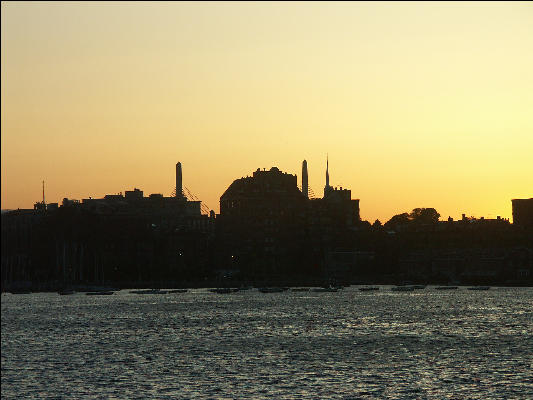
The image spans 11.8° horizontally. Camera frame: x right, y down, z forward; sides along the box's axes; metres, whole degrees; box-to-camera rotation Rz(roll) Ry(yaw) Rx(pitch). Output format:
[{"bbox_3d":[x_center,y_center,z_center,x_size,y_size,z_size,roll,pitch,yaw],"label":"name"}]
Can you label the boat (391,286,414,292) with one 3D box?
[{"bbox_3d":[33.841,22.271,640.000,6.100,1.450,2.200,0,-2,0],"label":"boat"}]

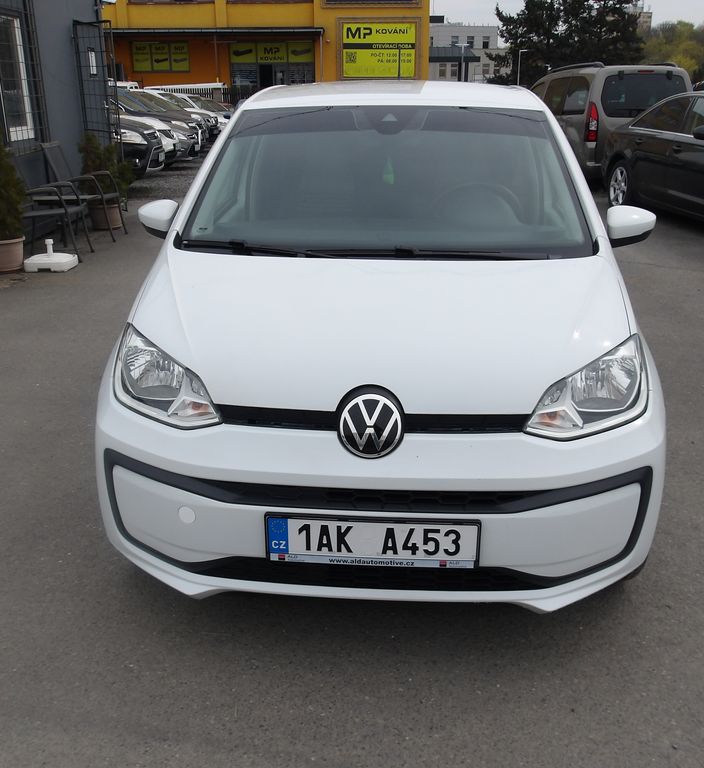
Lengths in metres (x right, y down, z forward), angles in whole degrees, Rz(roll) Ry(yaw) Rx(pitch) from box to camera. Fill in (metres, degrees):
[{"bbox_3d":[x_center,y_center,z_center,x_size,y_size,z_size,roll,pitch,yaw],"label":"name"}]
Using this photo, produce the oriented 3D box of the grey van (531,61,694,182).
[{"bbox_3d":[4.021,-4.329,13.517,1.820,1.830,4.380,-2,20,-5],"label":"grey van"}]

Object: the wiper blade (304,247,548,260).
[{"bbox_3d":[0.245,-0.411,2.512,0.770,0.040,0.060,1,20,4],"label":"wiper blade"}]

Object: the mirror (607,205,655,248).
[{"bbox_3d":[1.014,-0.573,2.913,0.200,0.150,0.140,1,20,4],"label":"mirror"}]

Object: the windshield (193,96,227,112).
[{"bbox_3d":[-4.882,-9.593,27.365,0.800,0.140,1.320,46,40,20],"label":"windshield"}]

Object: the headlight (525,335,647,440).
[{"bbox_3d":[0.609,0.010,2.058,0.365,0.220,0.320,1,20,4],"label":"headlight"}]

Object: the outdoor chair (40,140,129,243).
[{"bbox_3d":[-2.804,-2.041,8.441,0.690,0.980,0.570,0,20,0],"label":"outdoor chair"}]

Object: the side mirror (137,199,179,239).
[{"bbox_3d":[-0.727,-0.625,3.037,0.200,0.150,0.140,1,20,4],"label":"side mirror"}]

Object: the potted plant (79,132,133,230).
[{"bbox_3d":[-2.775,-2.327,9.119,0.580,1.070,0.600,0,20,0],"label":"potted plant"}]

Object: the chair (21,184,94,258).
[{"bbox_3d":[-2.833,-1.679,7.439,0.690,0.970,0.570,-1,20,-3],"label":"chair"}]

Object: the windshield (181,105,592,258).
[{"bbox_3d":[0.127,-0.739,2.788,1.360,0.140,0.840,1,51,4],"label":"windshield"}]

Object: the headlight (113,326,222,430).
[{"bbox_3d":[-0.491,-0.017,2.139,0.365,0.220,0.320,1,20,4],"label":"headlight"}]

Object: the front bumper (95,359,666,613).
[{"bbox_3d":[0.056,0.266,2.153,1.620,0.570,0.450,1,20,4],"label":"front bumper"}]

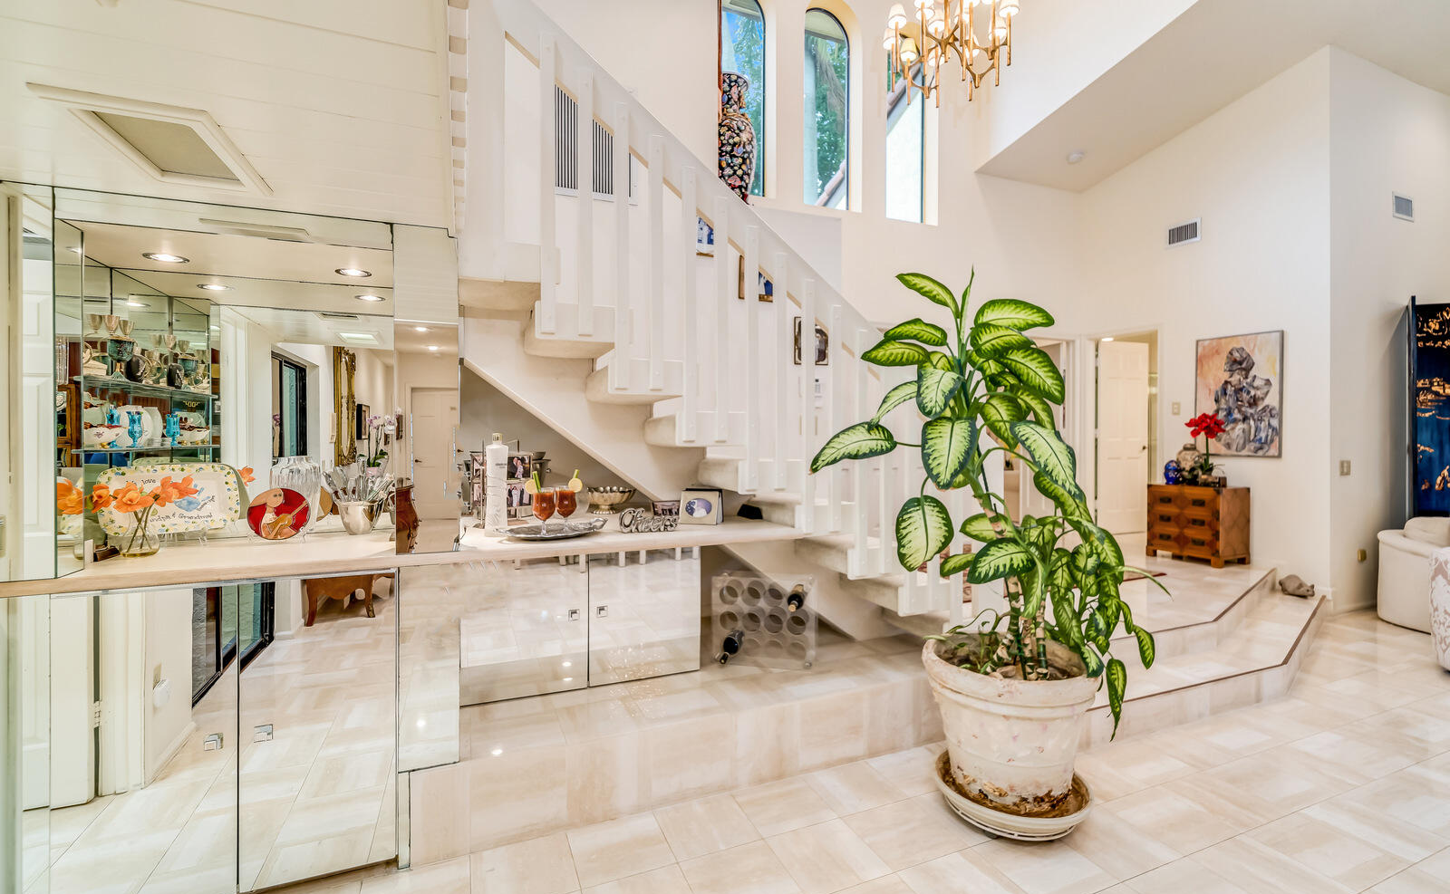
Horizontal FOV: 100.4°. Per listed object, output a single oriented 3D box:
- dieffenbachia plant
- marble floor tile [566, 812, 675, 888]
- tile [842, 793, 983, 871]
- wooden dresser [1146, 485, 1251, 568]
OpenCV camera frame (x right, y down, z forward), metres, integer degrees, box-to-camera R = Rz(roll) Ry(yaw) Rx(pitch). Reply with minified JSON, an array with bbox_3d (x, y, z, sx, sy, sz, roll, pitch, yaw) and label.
[{"bbox_3d":[0.880,0.200,2.200,1.180,1.690,1.000,0,0,22],"label":"dieffenbachia plant"},{"bbox_3d":[-0.337,1.305,1.962,0.298,0.010,0.286,0,0,-23],"label":"marble floor tile"},{"bbox_3d":[0.599,1.305,2.038,0.298,0.010,0.298,0,0,-23],"label":"tile"},{"bbox_3d":[4.141,0.669,5.296,0.432,0.648,0.571,0,0,-23],"label":"wooden dresser"}]

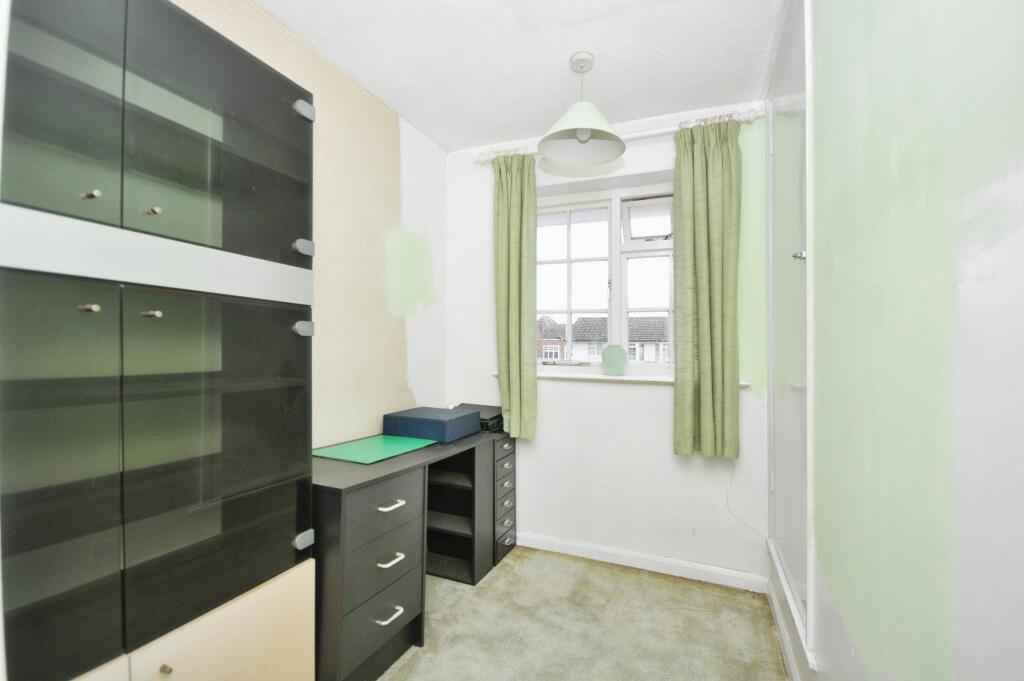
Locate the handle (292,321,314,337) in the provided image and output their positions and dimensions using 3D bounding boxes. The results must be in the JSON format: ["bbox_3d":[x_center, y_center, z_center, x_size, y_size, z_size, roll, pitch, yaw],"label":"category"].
[{"bbox_3d":[-0.610,-0.035,1.251,0.022,0.046,0.062,0,-1,22],"label":"handle"}]

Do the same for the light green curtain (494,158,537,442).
[{"bbox_3d":[0.016,-0.243,2.466,0.265,1.615,0.090,0,-1,22],"label":"light green curtain"}]

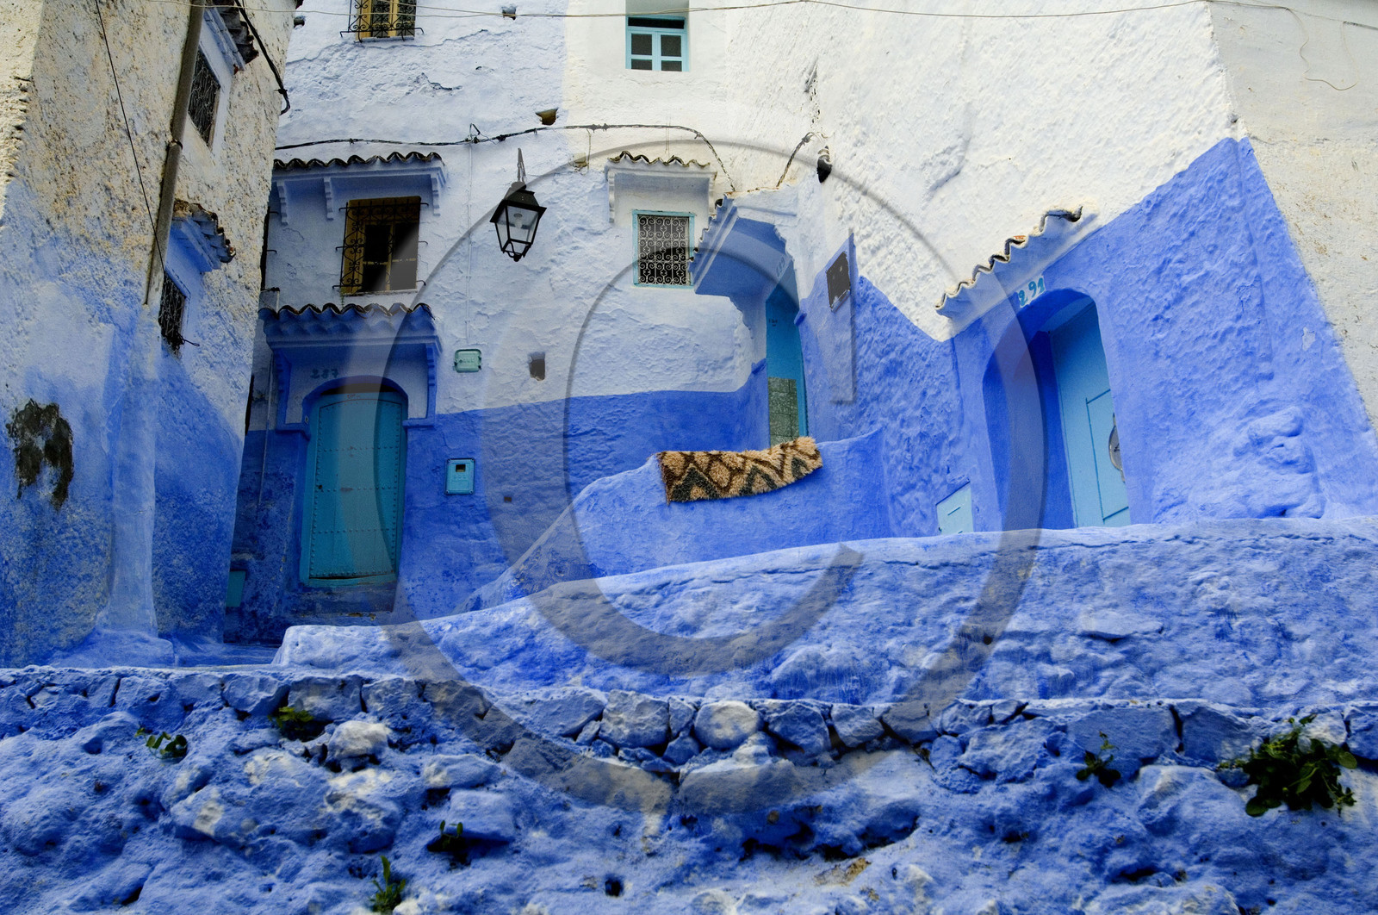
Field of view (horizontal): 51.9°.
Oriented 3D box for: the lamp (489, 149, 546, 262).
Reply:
[{"bbox_3d":[-1.652,-2.397,13.719,0.420,1.220,0.550,4,-21,-14],"label":"lamp"}]

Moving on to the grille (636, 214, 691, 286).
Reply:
[{"bbox_3d":[-0.255,-2.114,14.413,0.550,0.830,0.070,0,-21,-4],"label":"grille"}]

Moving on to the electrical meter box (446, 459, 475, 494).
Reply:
[{"bbox_3d":[-2.094,0.172,12.949,0.255,0.325,0.120,-2,-19,5],"label":"electrical meter box"}]

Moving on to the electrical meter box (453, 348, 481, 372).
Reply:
[{"bbox_3d":[-2.089,-0.913,13.323,0.245,0.200,0.110,-2,-19,5],"label":"electrical meter box"}]

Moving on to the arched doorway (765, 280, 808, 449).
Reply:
[{"bbox_3d":[1.006,-0.682,13.004,0.300,2.050,0.920,5,-21,-16],"label":"arched doorway"}]

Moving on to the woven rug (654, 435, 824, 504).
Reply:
[{"bbox_3d":[0.410,0.095,11.337,1.300,0.460,0.250,-4,-19,12],"label":"woven rug"}]

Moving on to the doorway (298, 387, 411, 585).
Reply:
[{"bbox_3d":[-3.155,0.253,13.382,1.000,2.030,0.280,-2,-20,1],"label":"doorway"}]

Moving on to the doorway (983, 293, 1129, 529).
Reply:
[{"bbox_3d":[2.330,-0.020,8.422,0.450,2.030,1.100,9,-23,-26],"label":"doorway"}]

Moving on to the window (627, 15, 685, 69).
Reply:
[{"bbox_3d":[-0.339,-4.205,14.615,0.610,0.770,0.090,0,-19,-1],"label":"window"}]

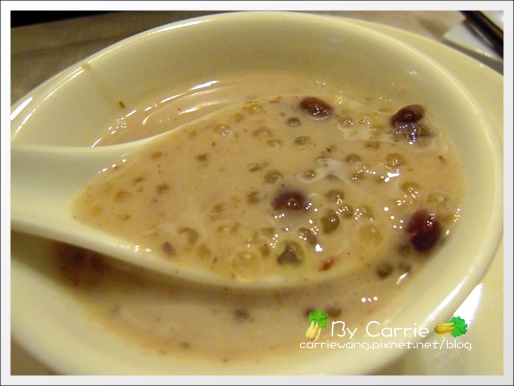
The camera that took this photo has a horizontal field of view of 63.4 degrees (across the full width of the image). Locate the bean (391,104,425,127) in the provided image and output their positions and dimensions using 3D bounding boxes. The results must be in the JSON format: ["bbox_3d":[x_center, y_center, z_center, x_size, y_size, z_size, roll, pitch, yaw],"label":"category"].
[{"bbox_3d":[0.037,-0.019,0.102,0.009,0.006,0.006,-22,51,-14],"label":"bean"}]

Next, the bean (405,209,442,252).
[{"bbox_3d":[0.032,0.007,0.080,0.007,0.006,0.009,-6,49,0],"label":"bean"}]

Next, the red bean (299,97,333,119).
[{"bbox_3d":[0.015,-0.022,0.106,0.010,0.006,0.006,32,59,27],"label":"red bean"}]

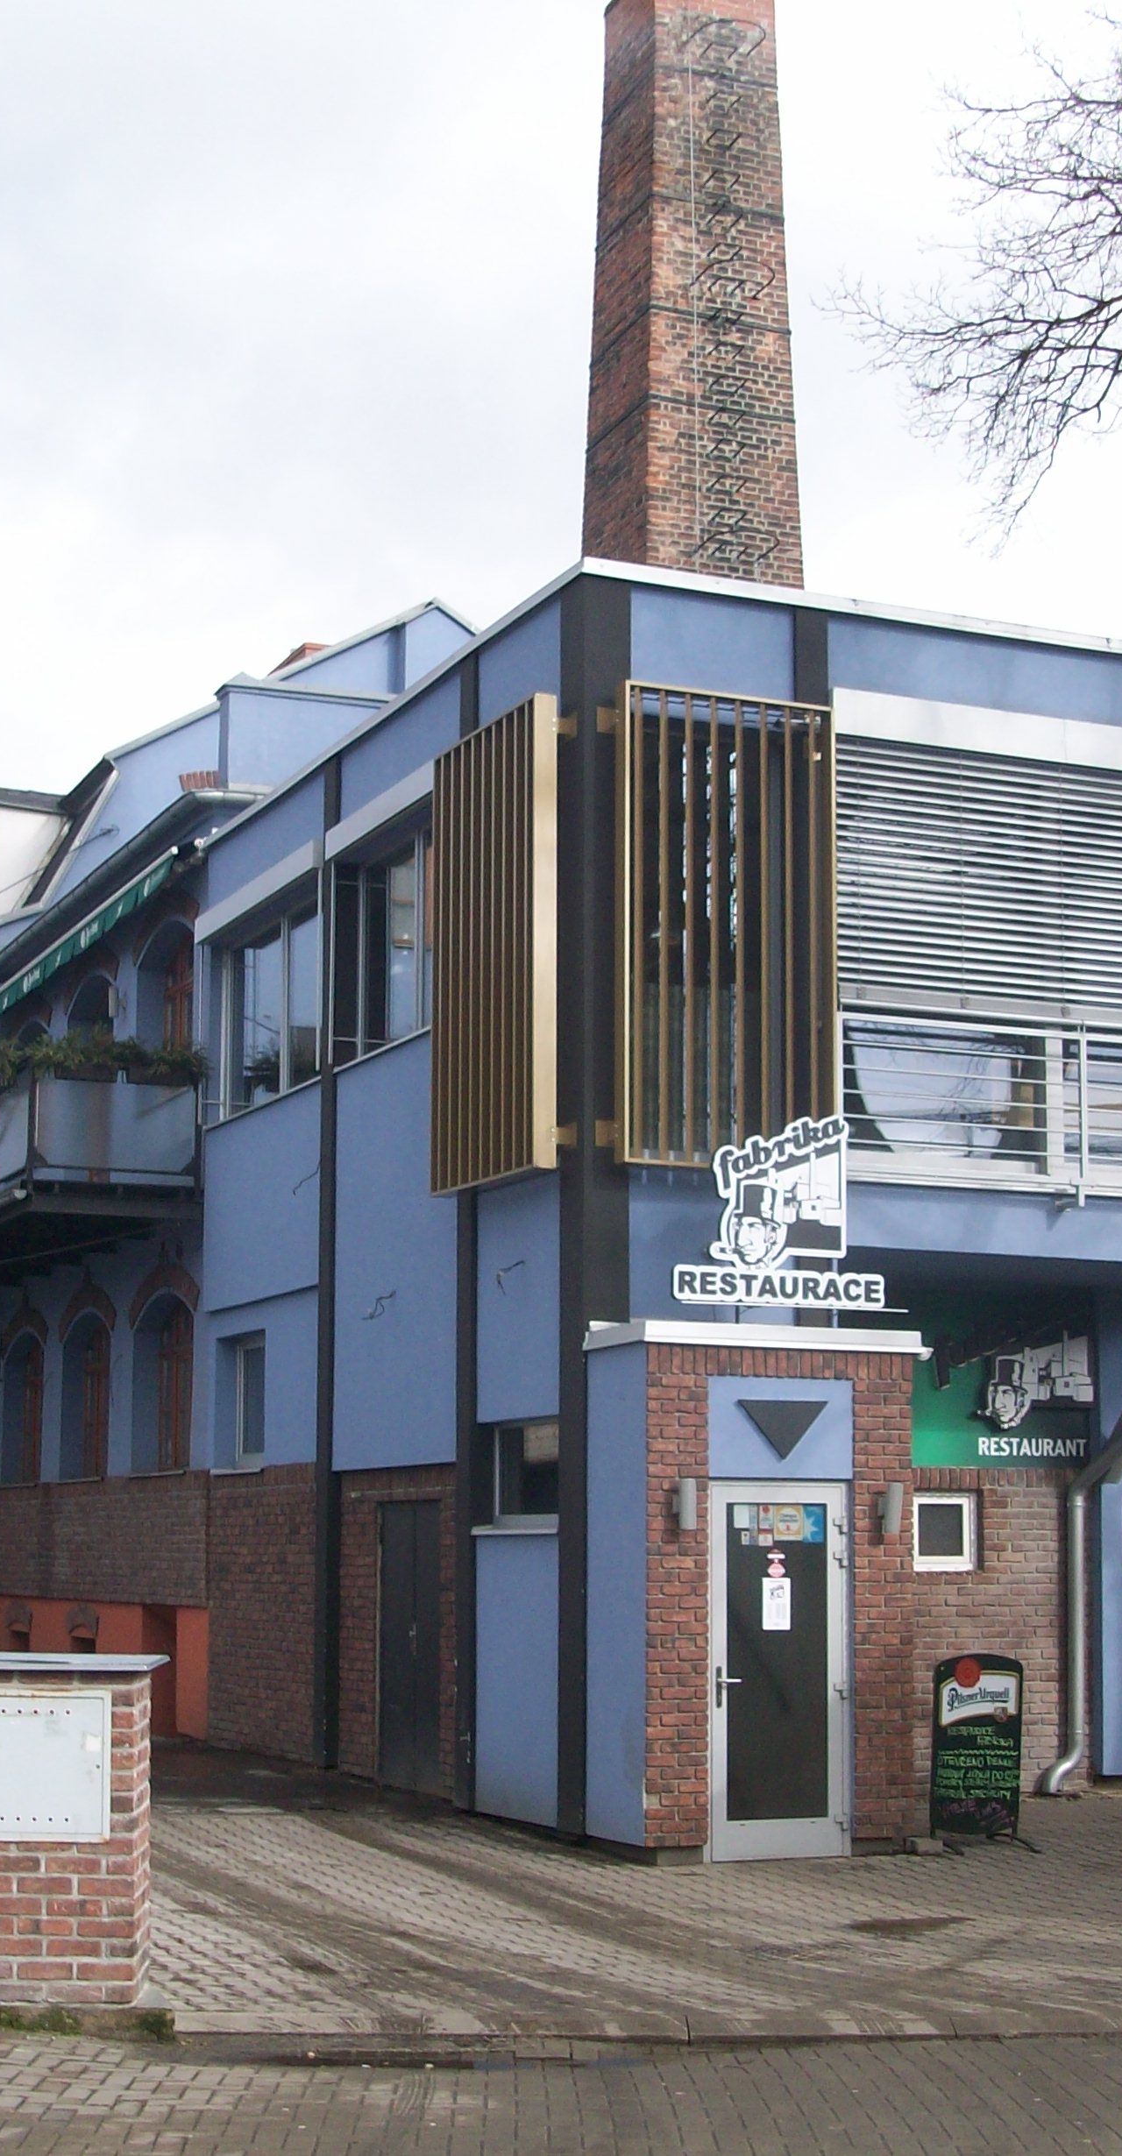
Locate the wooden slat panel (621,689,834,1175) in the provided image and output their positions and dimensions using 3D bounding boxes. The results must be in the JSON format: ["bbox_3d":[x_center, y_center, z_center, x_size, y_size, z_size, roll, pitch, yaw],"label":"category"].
[{"bbox_3d":[1.085,-0.947,18.085,1.480,3.100,0.160,4,-10,-23],"label":"wooden slat panel"}]

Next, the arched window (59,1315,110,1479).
[{"bbox_3d":[-4.707,3.210,28.477,0.220,1.700,1.780,4,-10,-23],"label":"arched window"}]

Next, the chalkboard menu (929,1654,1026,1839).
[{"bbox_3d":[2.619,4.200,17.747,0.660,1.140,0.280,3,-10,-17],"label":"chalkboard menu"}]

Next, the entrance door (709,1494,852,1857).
[{"bbox_3d":[1.323,3.569,17.040,0.970,2.230,0.100,4,-10,-23],"label":"entrance door"}]

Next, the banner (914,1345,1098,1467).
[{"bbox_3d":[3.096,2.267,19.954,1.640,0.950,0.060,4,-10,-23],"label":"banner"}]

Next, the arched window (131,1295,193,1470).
[{"bbox_3d":[-3.601,2.809,25.992,0.220,1.700,1.780,4,-10,-23],"label":"arched window"}]

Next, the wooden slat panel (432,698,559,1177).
[{"bbox_3d":[-0.470,-0.835,18.868,0.150,3.080,1.800,4,-10,-23],"label":"wooden slat panel"}]

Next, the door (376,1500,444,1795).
[{"bbox_3d":[-1.066,4.019,20.032,0.100,2.010,1.330,4,-10,-23],"label":"door"}]

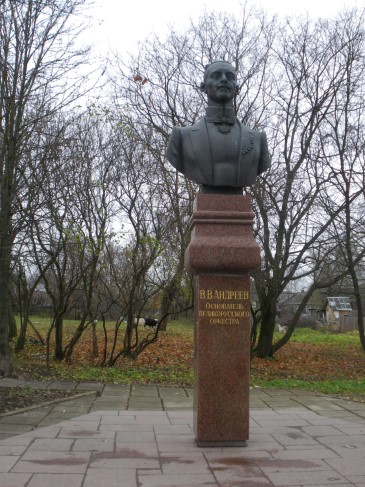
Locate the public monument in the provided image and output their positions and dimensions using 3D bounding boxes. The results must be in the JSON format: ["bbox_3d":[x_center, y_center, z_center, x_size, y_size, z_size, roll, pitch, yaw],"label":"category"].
[{"bbox_3d":[0.435,0.010,7.019,1.252,4.543,0.800,1,-6,-4],"label":"public monument"}]

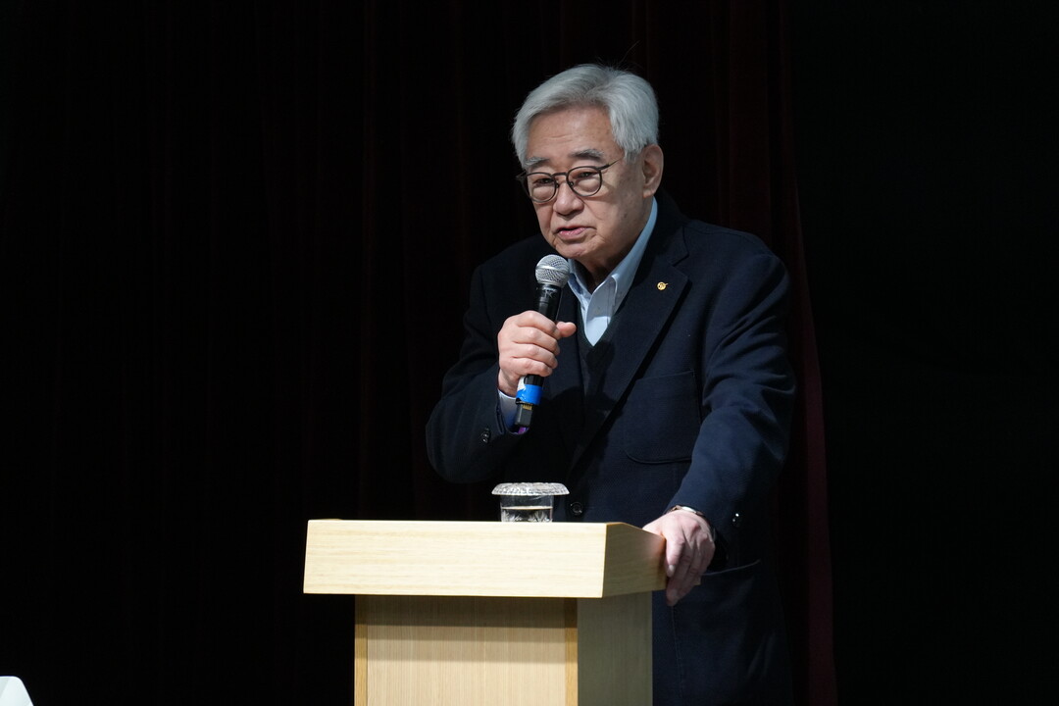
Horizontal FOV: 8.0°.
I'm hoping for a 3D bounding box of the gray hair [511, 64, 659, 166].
[{"bbox_3d":[0.078,-0.305,10.370,0.185,0.175,0.215,-8,8,34],"label":"gray hair"}]

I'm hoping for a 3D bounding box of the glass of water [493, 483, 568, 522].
[{"bbox_3d":[0.002,0.223,10.101,0.105,0.094,0.105,0,1,0],"label":"glass of water"}]

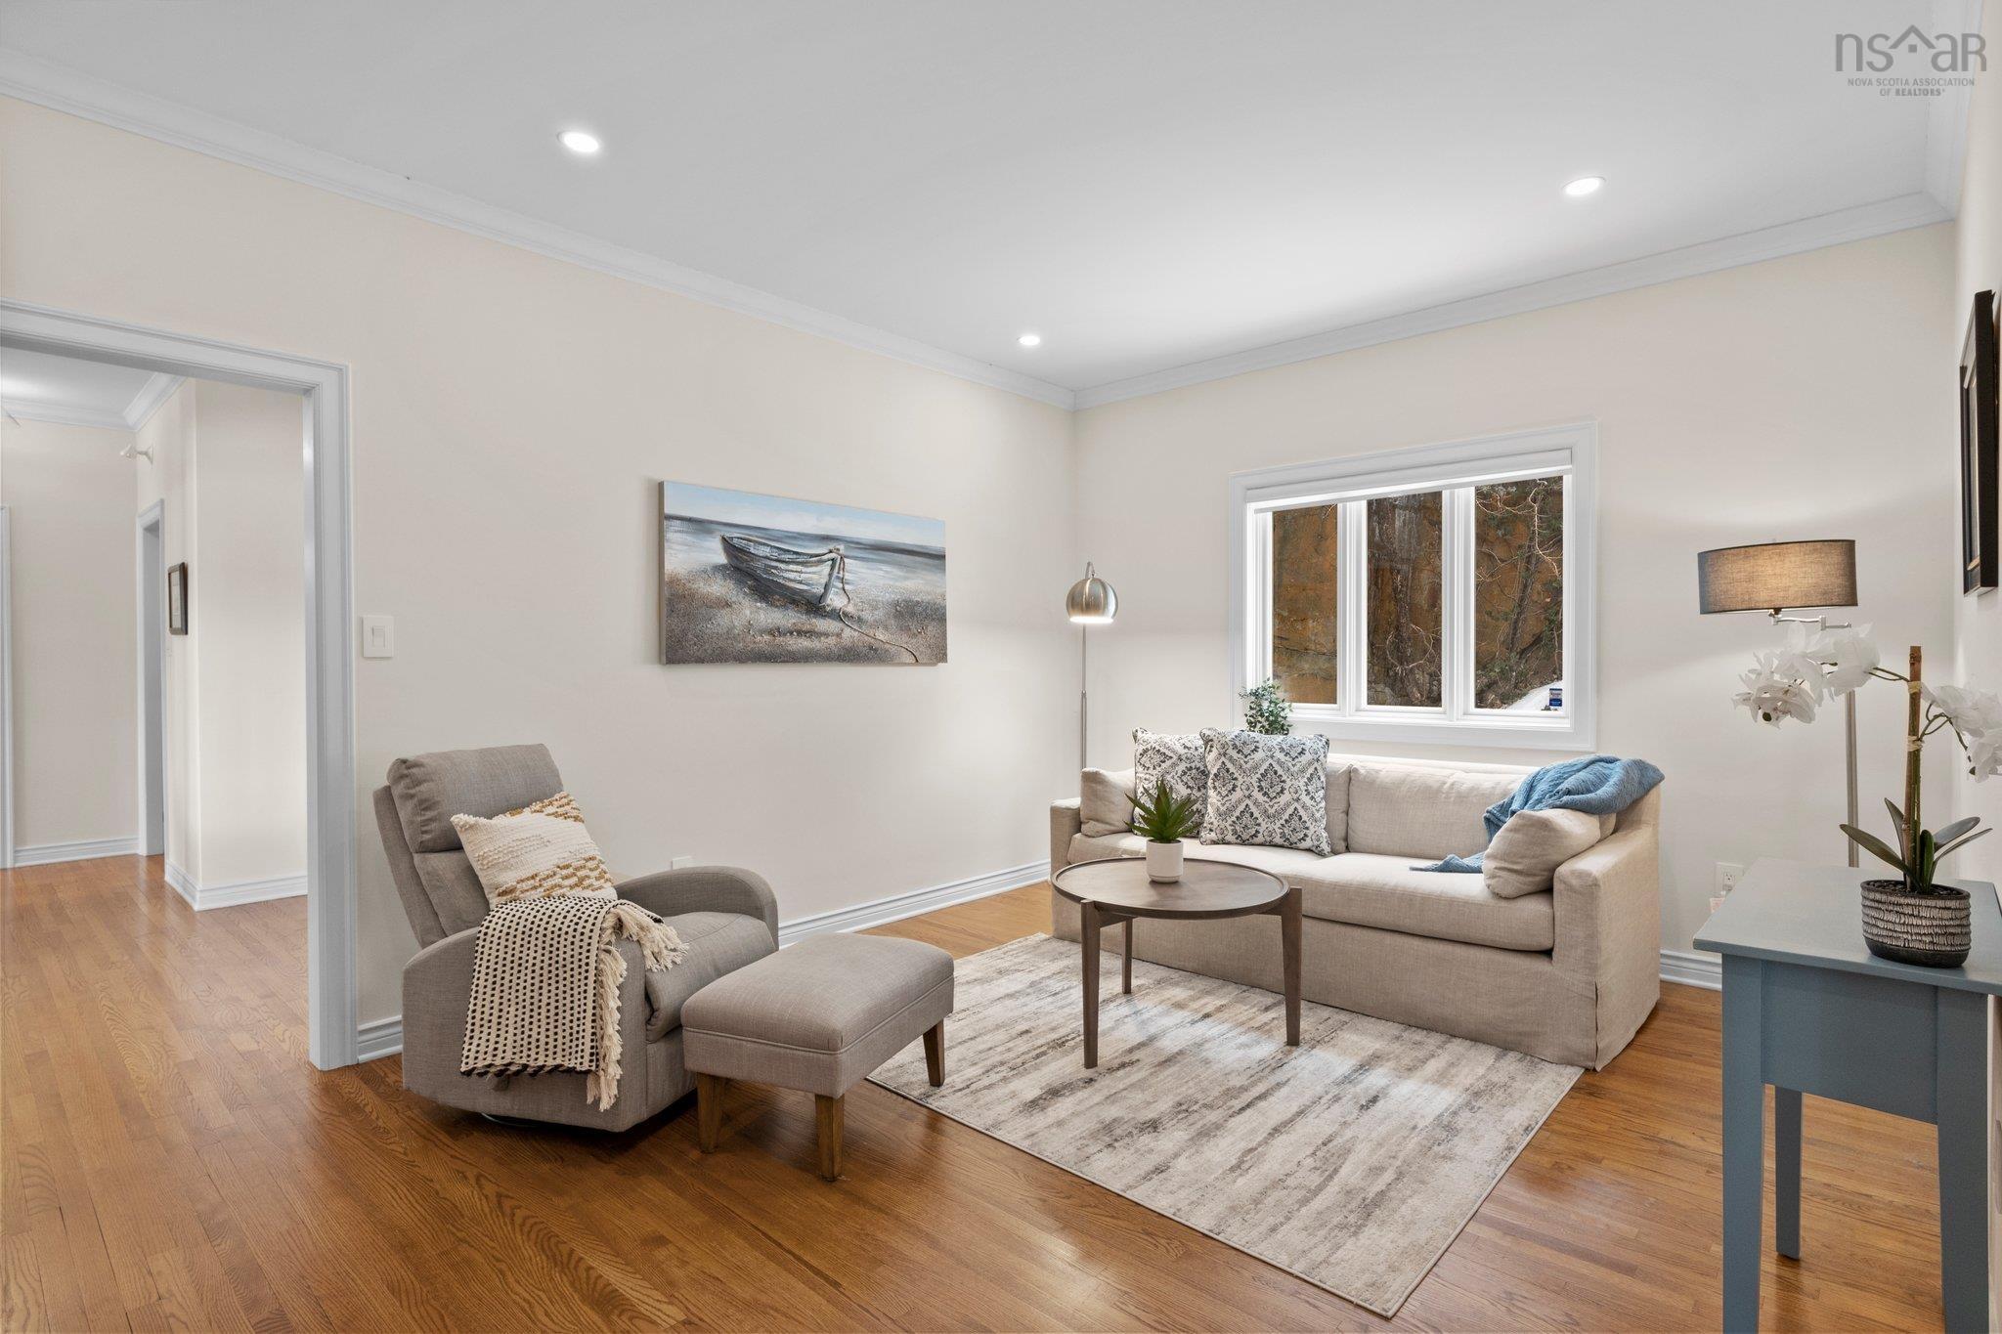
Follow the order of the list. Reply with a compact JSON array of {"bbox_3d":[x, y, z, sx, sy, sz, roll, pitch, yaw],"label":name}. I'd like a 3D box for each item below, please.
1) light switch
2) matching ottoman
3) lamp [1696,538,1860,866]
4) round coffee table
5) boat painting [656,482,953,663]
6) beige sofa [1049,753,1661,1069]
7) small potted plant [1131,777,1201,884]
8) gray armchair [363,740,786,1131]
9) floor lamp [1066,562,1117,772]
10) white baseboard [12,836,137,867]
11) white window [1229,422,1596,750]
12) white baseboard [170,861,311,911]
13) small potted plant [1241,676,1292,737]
[{"bbox_3d":[-1.932,-0.091,3.107,0.010,0.128,0.086,0,0,42],"label":"light switch"},{"bbox_3d":[-0.458,0.996,2.670,0.455,0.420,0.620,0,0,23],"label":"matching ottoman"},{"bbox_3d":[2.537,0.406,3.170,0.500,1.580,0.400,0,0,42],"label":"lamp"},{"bbox_3d":[0.548,0.944,3.250,0.780,0.510,0.780,0,0,0],"label":"round coffee table"},{"bbox_3d":[-0.782,-0.361,4.359,0.040,0.690,1.500,0,0,42],"label":"boat painting"},{"bbox_3d":[1.279,0.783,3.996,2.130,0.820,0.870,0,0,42],"label":"beige sofa"},{"bbox_3d":[0.557,0.550,3.380,0.235,0.333,0.225,0,0,0],"label":"small potted plant"},{"bbox_3d":[-1.255,0.729,3.009,1.000,0.950,0.720,0,0,21],"label":"gray armchair"},{"bbox_3d":[0.457,0.319,5.220,0.270,1.730,0.430,0,0,-6],"label":"floor lamp"},{"bbox_3d":[-5.696,1.138,6.168,0.020,0.110,0.570,0,0,42],"label":"white baseboard"},{"bbox_3d":[1.772,-0.318,4.508,1.610,1.300,0.120,0,0,42],"label":"white window"},{"bbox_3d":[-4.227,1.155,5.499,1.080,0.116,0.470,0,0,42],"label":"white baseboard"},{"bbox_3d":[1.250,0.224,4.701,0.220,0.340,0.220,0,0,42],"label":"small potted plant"}]

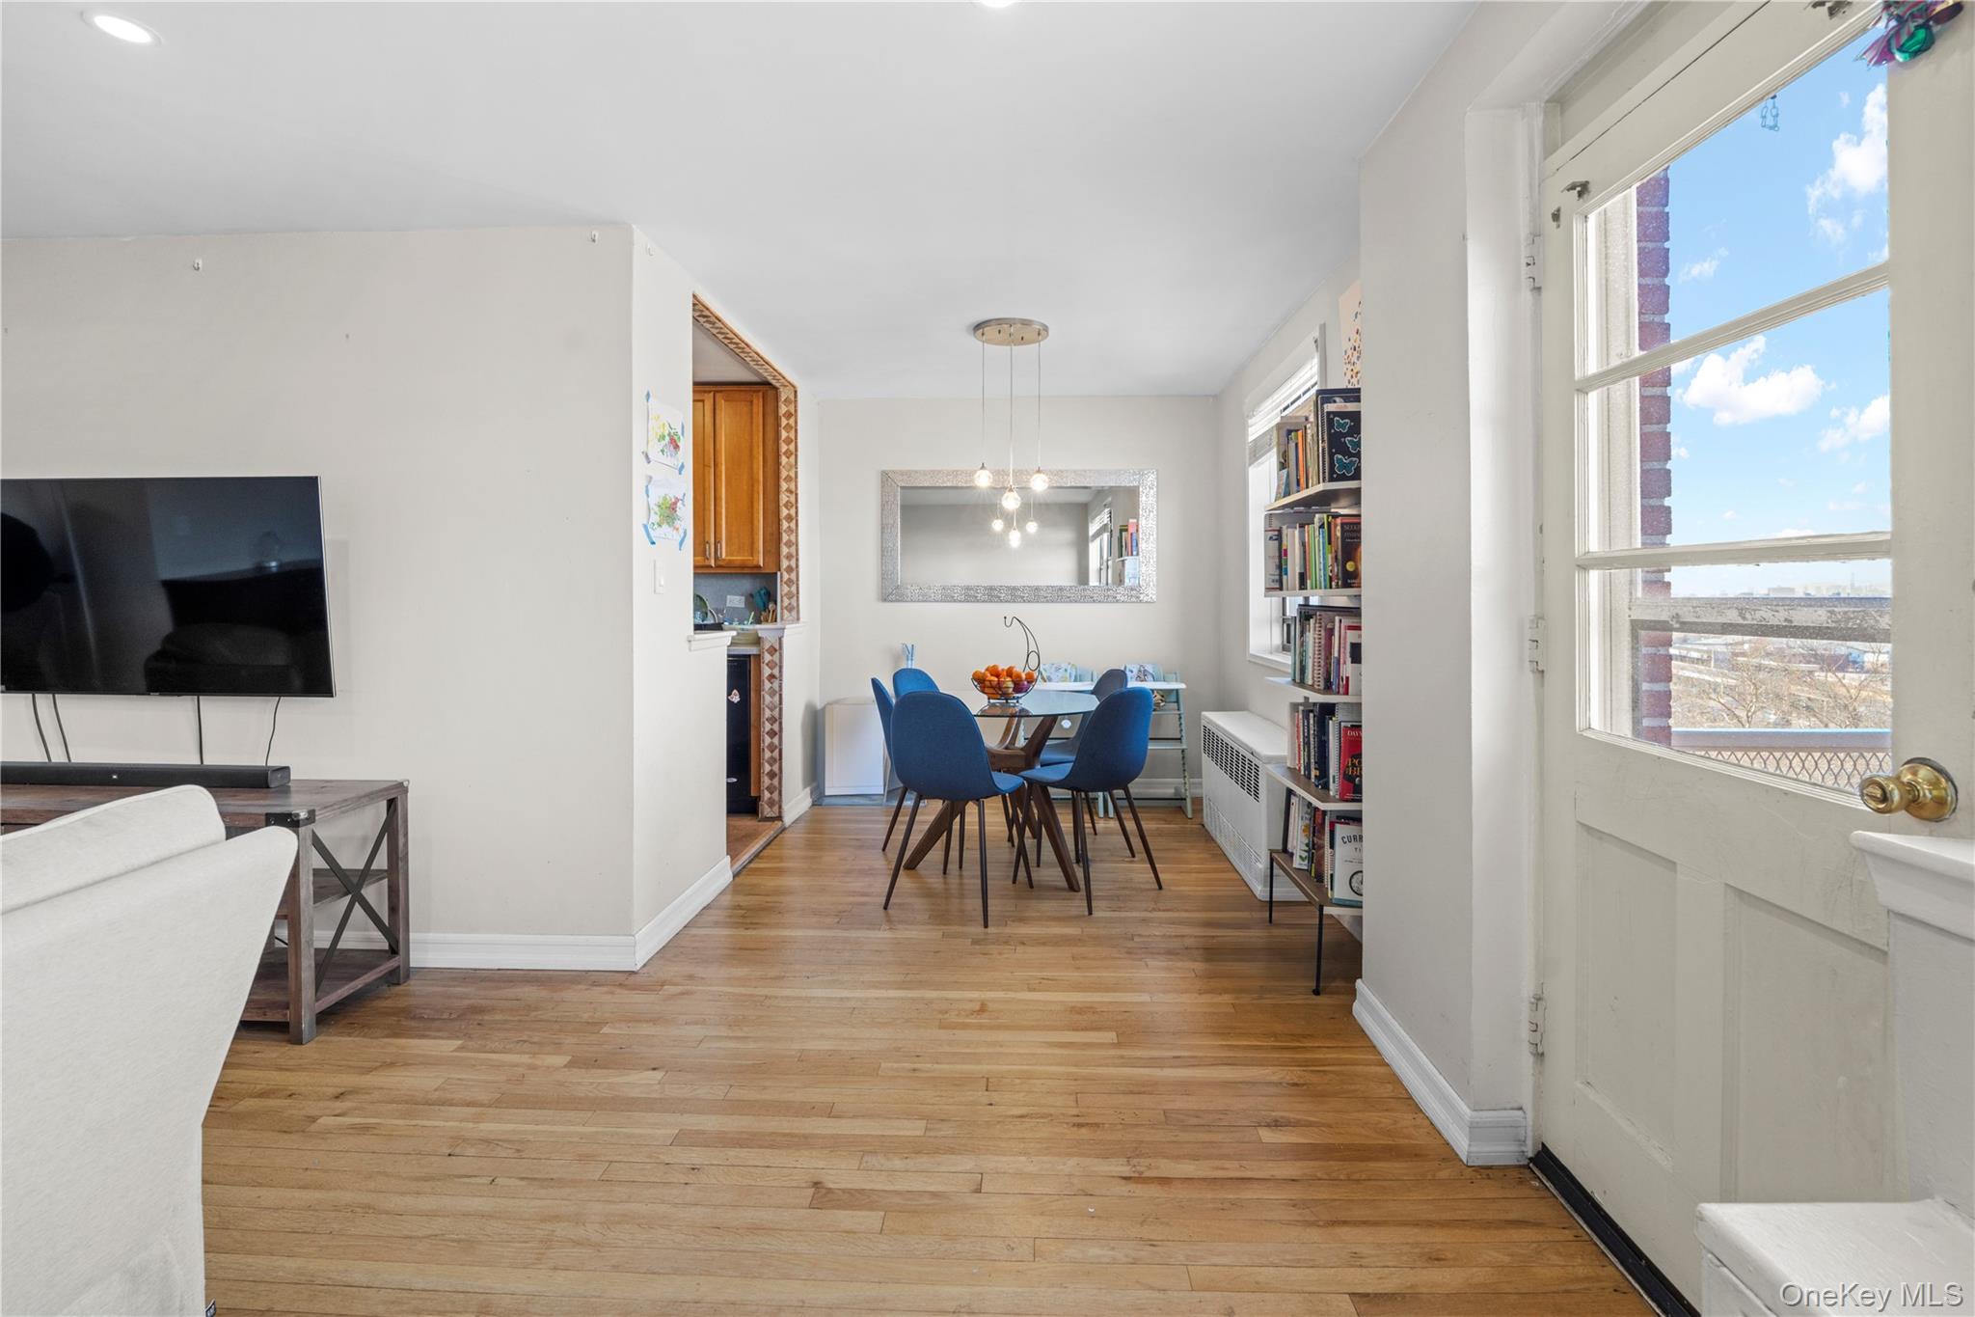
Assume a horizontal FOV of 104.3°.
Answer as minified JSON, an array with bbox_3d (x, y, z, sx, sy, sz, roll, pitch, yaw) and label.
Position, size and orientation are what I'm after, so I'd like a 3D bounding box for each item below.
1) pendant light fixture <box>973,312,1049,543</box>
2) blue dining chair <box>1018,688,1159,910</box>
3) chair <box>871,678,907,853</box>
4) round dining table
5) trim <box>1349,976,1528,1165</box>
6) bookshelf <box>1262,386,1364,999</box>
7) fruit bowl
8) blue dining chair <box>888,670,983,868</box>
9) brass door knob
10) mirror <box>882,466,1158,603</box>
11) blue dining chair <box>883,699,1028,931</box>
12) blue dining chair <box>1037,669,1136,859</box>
[{"bbox_3d":[0.107,-1.084,3.530,0.345,0.860,0.345,0,2,0],"label":"pendant light fixture"},{"bbox_3d":[0.427,0.535,3.240,0.460,0.868,0.530,-2,3,-44],"label":"blue dining chair"},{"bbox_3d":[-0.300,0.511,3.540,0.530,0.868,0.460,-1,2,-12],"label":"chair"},{"bbox_3d":[0.090,0.572,3.540,0.920,0.746,0.920,0,2,0],"label":"round dining table"},{"bbox_3d":[1.125,1.013,1.960,0.130,0.118,0.630,0,2,3],"label":"trim"},{"bbox_3d":[1.175,0.084,2.630,0.290,1.870,0.570,0,2,3],"label":"bookshelf"},{"bbox_3d":[0.075,0.115,3.530,0.300,0.176,0.300,0,2,0],"label":"fruit bowl"},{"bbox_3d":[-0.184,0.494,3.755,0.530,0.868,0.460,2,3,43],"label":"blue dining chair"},{"bbox_3d":[1.136,0.167,0.957,0.068,0.074,0.072,0,2,3],"label":"brass door knob"},{"bbox_3d":[0.190,-0.750,4.715,1.690,0.810,0.040,0,2,3],"label":"mirror"},{"bbox_3d":[-0.106,0.546,3.110,0.460,0.868,0.530,1,3,24],"label":"blue dining chair"},{"bbox_3d":[0.420,0.496,3.734,0.530,0.868,0.460,-1,2,-16],"label":"blue dining chair"}]

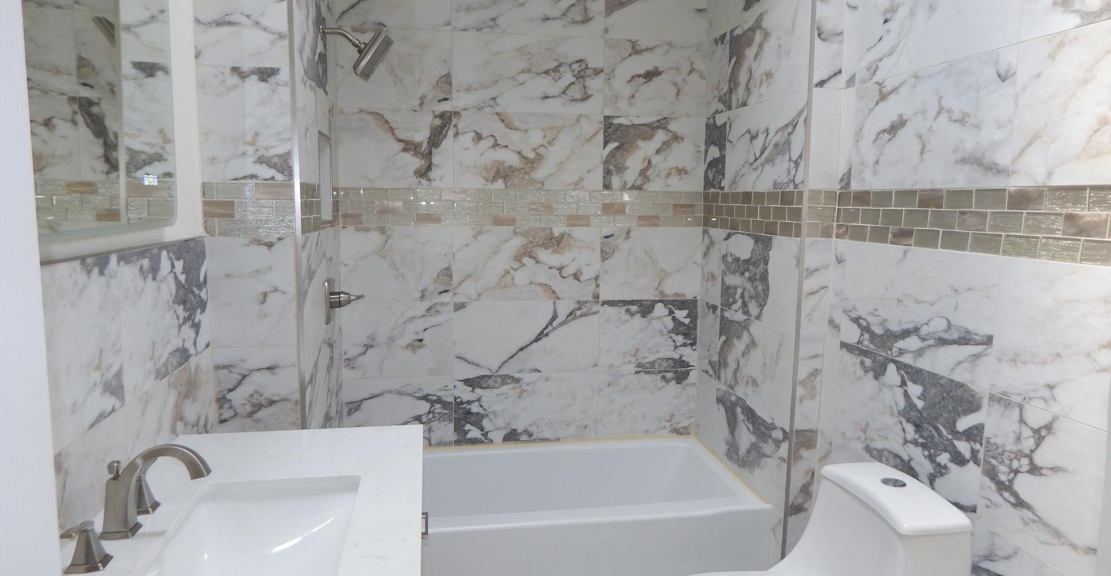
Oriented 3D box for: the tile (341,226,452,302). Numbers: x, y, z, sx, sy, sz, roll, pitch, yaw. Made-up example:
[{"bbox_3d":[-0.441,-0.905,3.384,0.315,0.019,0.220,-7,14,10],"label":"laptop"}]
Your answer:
[{"bbox_3d":[-0.629,-0.093,2.828,0.436,0.302,0.012,-1,7,-8],"label":"tile"}]

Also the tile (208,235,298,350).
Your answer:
[{"bbox_3d":[-0.829,0.012,1.943,0.223,0.299,0.010,-1,7,-10],"label":"tile"}]

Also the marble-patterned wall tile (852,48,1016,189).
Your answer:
[{"bbox_3d":[0.936,-0.406,1.807,0.010,0.298,0.585,-1,7,-10],"label":"marble-patterned wall tile"}]

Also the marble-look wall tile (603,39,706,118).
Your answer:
[{"bbox_3d":[0.410,-0.849,2.878,0.428,0.296,0.010,-1,7,-10],"label":"marble-look wall tile"}]

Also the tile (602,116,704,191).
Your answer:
[{"bbox_3d":[0.409,-0.554,2.937,0.441,0.305,0.010,-1,7,-10],"label":"tile"}]

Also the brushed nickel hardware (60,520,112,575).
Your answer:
[{"bbox_3d":[-0.732,0.400,1.087,0.055,0.084,0.106,-1,7,-10],"label":"brushed nickel hardware"}]

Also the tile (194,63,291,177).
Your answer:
[{"bbox_3d":[-0.831,-0.440,1.900,0.236,0.305,0.010,0,7,-8],"label":"tile"}]

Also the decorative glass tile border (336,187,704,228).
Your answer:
[{"bbox_3d":[-0.109,-0.323,2.879,1.488,0.151,0.010,-1,7,-10],"label":"decorative glass tile border"}]

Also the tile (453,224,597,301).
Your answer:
[{"bbox_3d":[-0.112,-0.099,2.914,0.609,0.305,0.010,0,7,-8],"label":"tile"}]

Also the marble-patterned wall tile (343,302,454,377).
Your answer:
[{"bbox_3d":[-0.632,0.210,2.867,0.436,0.305,0.012,-1,7,-8],"label":"marble-patterned wall tile"}]

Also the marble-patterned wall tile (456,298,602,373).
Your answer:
[{"bbox_3d":[-0.116,0.206,2.952,0.609,0.305,0.010,0,7,-8],"label":"marble-patterned wall tile"}]

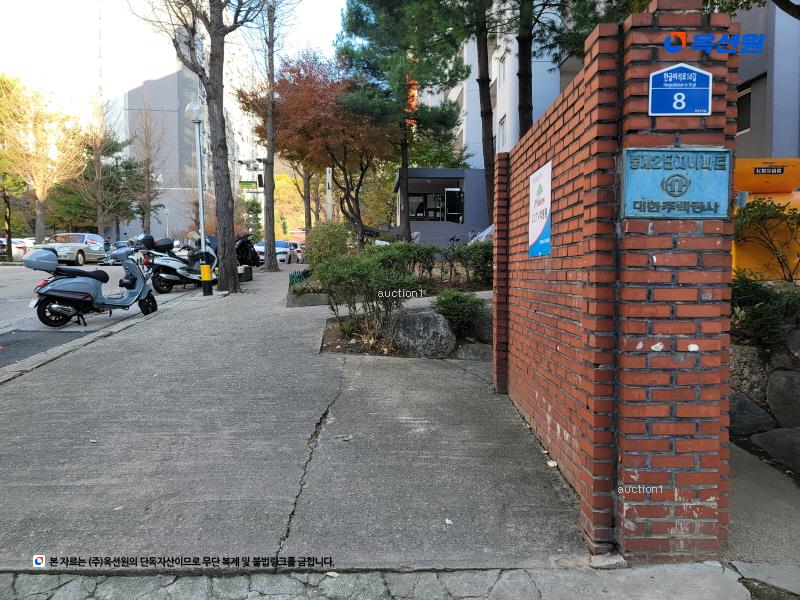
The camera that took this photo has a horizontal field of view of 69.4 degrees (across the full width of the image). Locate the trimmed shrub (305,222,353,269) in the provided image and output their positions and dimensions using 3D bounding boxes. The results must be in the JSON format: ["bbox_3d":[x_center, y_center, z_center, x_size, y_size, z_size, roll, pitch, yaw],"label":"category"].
[{"bbox_3d":[-1.658,-1.183,13.400,1.150,1.200,1.150,0,2,0],"label":"trimmed shrub"}]

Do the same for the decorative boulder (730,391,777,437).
[{"bbox_3d":[2.062,0.662,3.400,0.420,0.300,0.580,0,2,0],"label":"decorative boulder"}]

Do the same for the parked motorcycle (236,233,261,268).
[{"bbox_3d":[-5.588,-1.774,20.500,0.700,1.200,1.850,7,8,44],"label":"parked motorcycle"}]

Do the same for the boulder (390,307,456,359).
[{"bbox_3d":[0.275,0.368,6.750,0.770,0.580,0.620,0,2,0],"label":"boulder"}]

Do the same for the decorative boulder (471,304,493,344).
[{"bbox_3d":[1.069,0.281,6.900,0.520,0.470,0.500,0,2,0],"label":"decorative boulder"}]

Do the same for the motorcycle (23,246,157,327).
[{"bbox_3d":[-4.460,-0.235,8.550,0.720,1.120,1.880,2,3,40],"label":"motorcycle"}]

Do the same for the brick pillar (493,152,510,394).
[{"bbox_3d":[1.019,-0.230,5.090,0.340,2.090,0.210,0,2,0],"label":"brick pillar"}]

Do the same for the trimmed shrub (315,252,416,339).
[{"bbox_3d":[-0.460,-0.060,7.750,1.350,1.140,1.150,0,2,0],"label":"trimmed shrub"}]

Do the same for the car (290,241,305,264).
[{"bbox_3d":[-5.881,-2.866,34.500,1.800,1.480,4.400,-1,3,-18],"label":"car"}]

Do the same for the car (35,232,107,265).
[{"bbox_3d":[-15.243,-2.375,26.793,1.840,1.470,4.850,0,6,-12],"label":"car"}]

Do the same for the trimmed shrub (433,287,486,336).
[{"bbox_3d":[0.705,0.154,6.850,0.640,0.600,0.600,0,2,0],"label":"trimmed shrub"}]

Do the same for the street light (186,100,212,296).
[{"bbox_3d":[-4.367,-2.225,12.710,0.420,4.260,0.420,-3,2,0],"label":"street light"}]

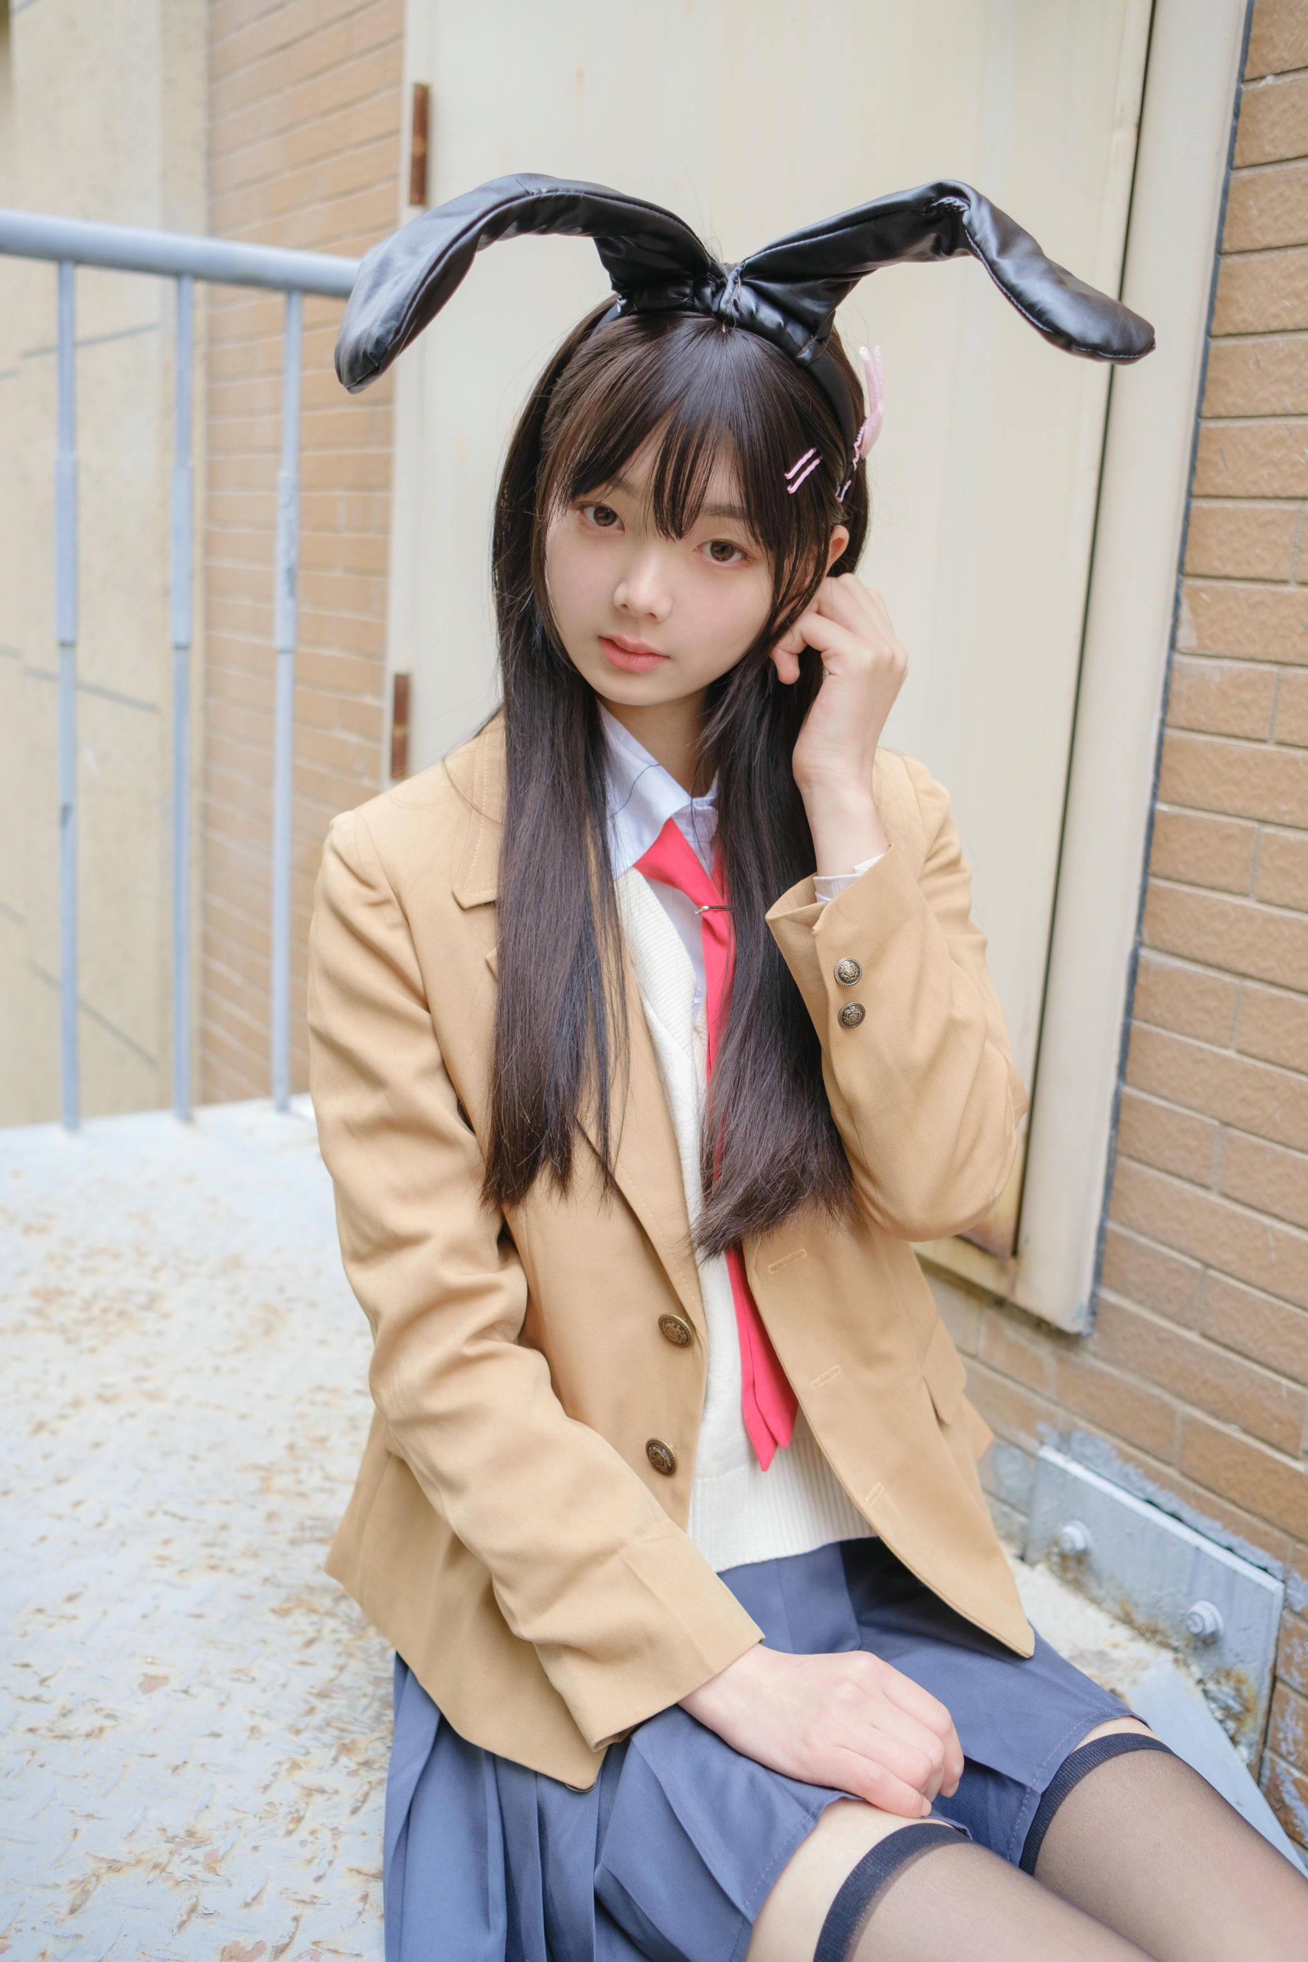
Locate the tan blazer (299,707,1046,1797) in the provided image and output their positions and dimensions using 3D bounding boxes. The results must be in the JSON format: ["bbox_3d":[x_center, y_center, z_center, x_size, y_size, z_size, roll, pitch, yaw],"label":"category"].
[{"bbox_3d":[-0.005,0.128,1.061,0.420,0.530,0.340,-3,15,-26],"label":"tan blazer"}]

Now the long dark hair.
[{"bbox_3d":[0.011,-0.102,0.997,0.205,0.475,0.225,7,13,15],"label":"long dark hair"}]

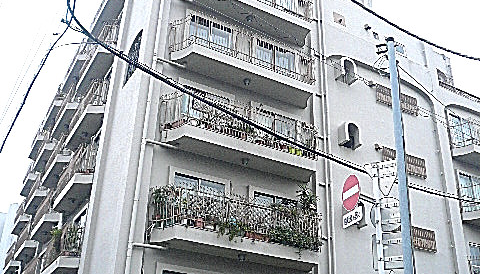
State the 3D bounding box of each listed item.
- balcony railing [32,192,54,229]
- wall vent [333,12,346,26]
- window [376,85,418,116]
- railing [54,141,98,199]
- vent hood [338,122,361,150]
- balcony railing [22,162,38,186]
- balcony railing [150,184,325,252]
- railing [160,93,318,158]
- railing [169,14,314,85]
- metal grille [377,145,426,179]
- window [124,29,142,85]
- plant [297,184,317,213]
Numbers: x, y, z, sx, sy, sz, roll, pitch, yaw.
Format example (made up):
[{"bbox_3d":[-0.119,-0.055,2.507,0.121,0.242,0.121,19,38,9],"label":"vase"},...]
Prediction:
[{"bbox_3d":[-8.824,3.627,24.087,0.876,1.068,4.188,16,-30,-25],"label":"balcony railing"},{"bbox_3d":[4.074,-4.801,21.053,0.590,0.420,0.120,15,-29,-26],"label":"wall vent"},{"bbox_3d":[6.283,-1.441,20.825,2.148,0.864,0.336,16,-30,-25],"label":"window"},{"bbox_3d":[-6.323,1.492,19.851,0.640,1.080,4.050,15,-29,-26],"label":"railing"},{"bbox_3d":[4.028,-0.064,18.922,0.680,0.820,0.480,15,-29,-26],"label":"vent hood"},{"bbox_3d":[-14.347,2.624,36.063,0.727,1.106,4.422,16,-29,-25],"label":"balcony railing"},{"bbox_3d":[0.154,2.506,15.224,5.525,1.150,0.750,16,-29,-25],"label":"balcony railing"},{"bbox_3d":[0.206,-0.104,16.004,5.220,1.092,0.972,16,-30,-25],"label":"railing"},{"bbox_3d":[0.304,-2.616,17.268,5.220,1.080,0.972,16,-30,-25],"label":"railing"},{"bbox_3d":[6.316,1.024,19.985,2.280,0.850,0.240,15,-29,-26],"label":"metal grille"},{"bbox_3d":[-3.731,-2.714,18.079,0.120,1.632,1.536,16,-30,-25],"label":"window"},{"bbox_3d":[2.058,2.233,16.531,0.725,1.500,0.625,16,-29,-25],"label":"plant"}]

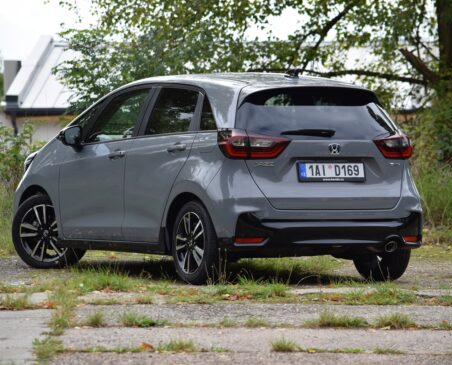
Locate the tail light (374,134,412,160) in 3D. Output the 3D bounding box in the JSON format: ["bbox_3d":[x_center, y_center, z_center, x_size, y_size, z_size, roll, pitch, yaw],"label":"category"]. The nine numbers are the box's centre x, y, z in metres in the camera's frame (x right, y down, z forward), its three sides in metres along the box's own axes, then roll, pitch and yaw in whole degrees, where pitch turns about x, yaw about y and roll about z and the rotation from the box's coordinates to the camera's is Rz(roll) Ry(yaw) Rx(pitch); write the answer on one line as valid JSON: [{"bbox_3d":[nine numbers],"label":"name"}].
[{"bbox_3d":[1.156,-0.269,22.461,0.440,0.200,0.300,0,1,-27],"label":"tail light"}]

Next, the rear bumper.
[{"bbox_3d":[0.705,0.345,22.164,1.640,0.330,0.350,0,1,-27],"label":"rear bumper"}]

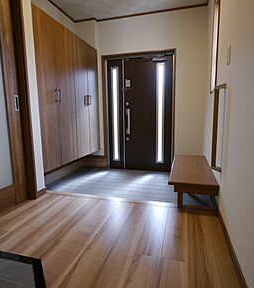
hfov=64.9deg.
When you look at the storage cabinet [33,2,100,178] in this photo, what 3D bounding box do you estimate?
[{"bbox_3d":[-0.903,-0.655,2.922,0.370,1.764,1.564,2,9,16],"label":"storage cabinet"}]

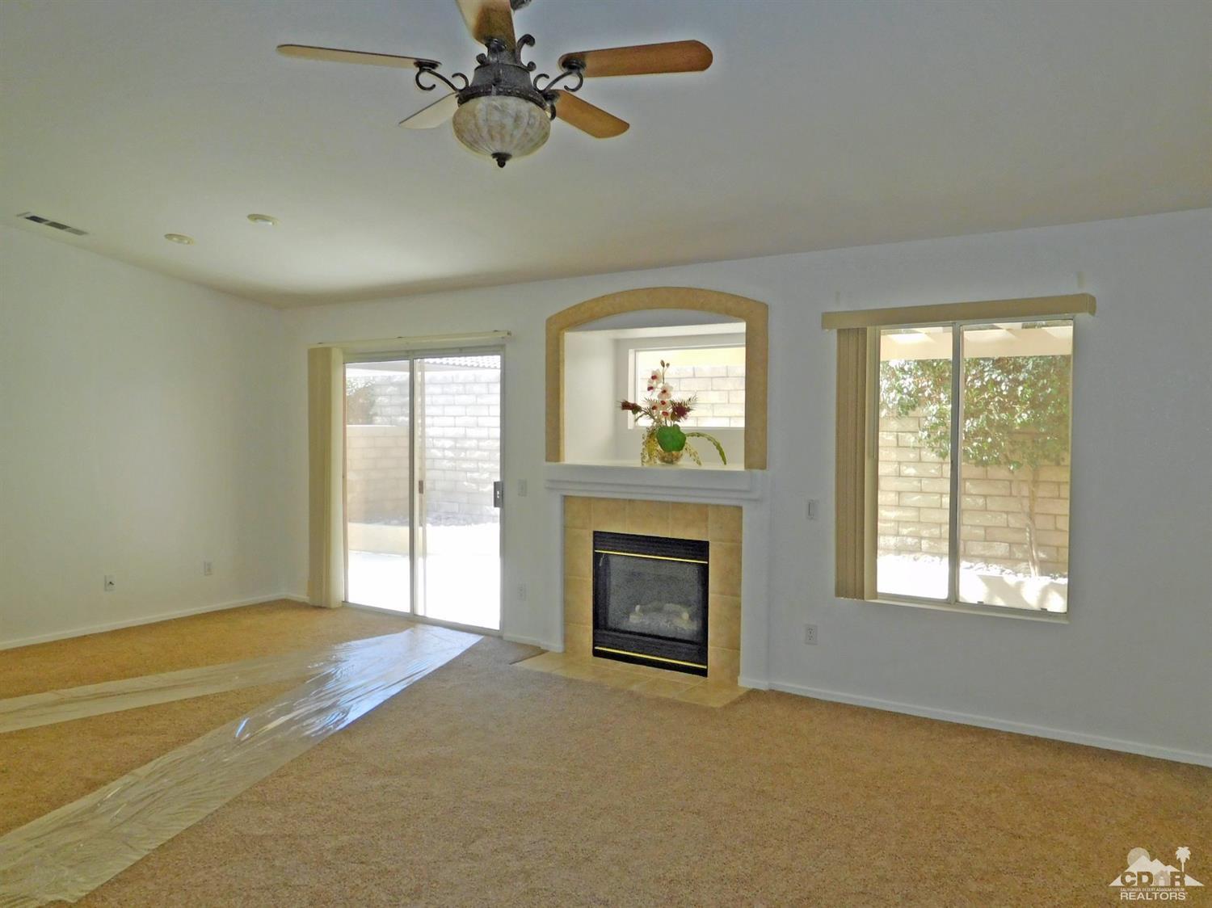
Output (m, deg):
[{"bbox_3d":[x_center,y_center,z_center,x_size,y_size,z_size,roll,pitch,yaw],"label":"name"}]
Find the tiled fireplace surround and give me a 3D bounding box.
[{"bbox_3d":[0.245,0.706,5.397,1.550,1.260,0.150,1,2,33],"label":"tiled fireplace surround"}]

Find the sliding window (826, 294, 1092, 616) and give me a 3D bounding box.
[{"bbox_3d":[1.748,0.016,4.481,1.240,1.530,0.130,1,2,33],"label":"sliding window"}]

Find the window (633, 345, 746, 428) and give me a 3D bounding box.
[{"bbox_3d":[0.636,-0.456,6.048,1.060,0.575,0.090,1,2,33],"label":"window"}]

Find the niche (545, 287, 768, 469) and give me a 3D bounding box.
[{"bbox_3d":[0.269,-0.477,5.428,1.570,1.100,0.090,1,2,33],"label":"niche"}]

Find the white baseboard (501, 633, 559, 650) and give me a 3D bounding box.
[{"bbox_3d":[-0.507,1.277,5.936,0.505,0.070,0.035,1,2,33],"label":"white baseboard"}]

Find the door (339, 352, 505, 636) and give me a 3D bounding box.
[{"bbox_3d":[-1.394,0.239,6.548,1.690,2.020,0.100,1,2,33],"label":"door"}]

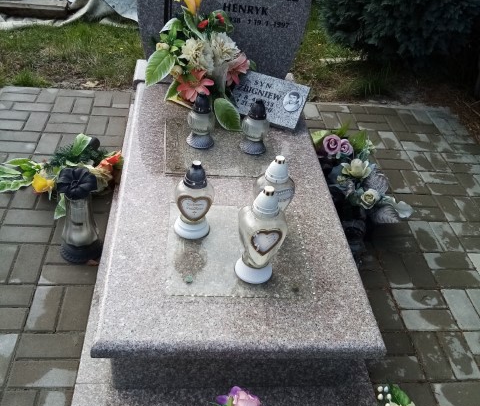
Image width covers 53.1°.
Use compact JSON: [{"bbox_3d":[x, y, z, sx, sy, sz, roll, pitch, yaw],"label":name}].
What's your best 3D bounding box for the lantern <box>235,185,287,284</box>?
[{"bbox_3d":[0.062,0.086,1.427,0.148,0.331,0.148,-1,41,-11],"label":"lantern"}]

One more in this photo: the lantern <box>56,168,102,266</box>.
[{"bbox_3d":[-0.606,0.054,1.809,0.152,0.346,0.152,2,41,-7],"label":"lantern"}]

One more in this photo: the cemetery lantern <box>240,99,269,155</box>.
[{"bbox_3d":[0.067,-0.324,1.994,0.116,0.222,0.116,2,41,-7],"label":"cemetery lantern"}]

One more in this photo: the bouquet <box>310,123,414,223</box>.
[{"bbox_3d":[0.560,-0.110,2.241,0.400,0.290,0.540,2,41,-7],"label":"bouquet"}]

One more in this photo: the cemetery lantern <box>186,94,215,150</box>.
[{"bbox_3d":[-0.156,-0.348,1.985,0.117,0.221,0.117,2,41,-7],"label":"cemetery lantern"}]

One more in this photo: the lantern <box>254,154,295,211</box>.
[{"bbox_3d":[0.109,-0.028,1.589,0.137,0.305,0.137,-11,44,-21],"label":"lantern"}]

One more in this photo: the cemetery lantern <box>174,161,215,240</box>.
[{"bbox_3d":[-0.149,-0.020,1.563,0.128,0.269,0.128,-1,41,-11],"label":"cemetery lantern"}]

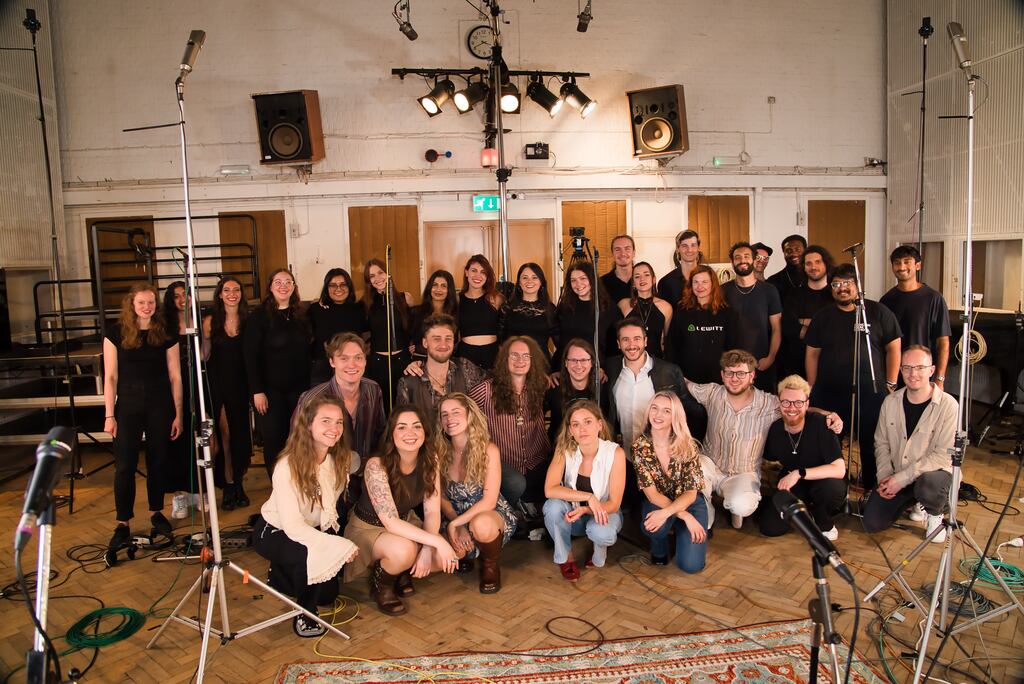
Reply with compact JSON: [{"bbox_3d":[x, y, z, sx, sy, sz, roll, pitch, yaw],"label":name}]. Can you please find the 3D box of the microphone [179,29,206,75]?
[{"bbox_3d":[-1.266,-1.148,2.700,0.058,0.200,0.058,9,-12,-6],"label":"microphone"}]

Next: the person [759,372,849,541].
[{"bbox_3d":[1.746,0.660,4.120,0.550,0.960,0.650,0,6,15],"label":"person"}]

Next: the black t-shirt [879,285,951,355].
[{"bbox_3d":[2.844,-0.067,4.850,0.530,0.660,0.300,2,7,25],"label":"black t-shirt"}]

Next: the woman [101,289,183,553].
[{"bbox_3d":[-2.248,0.466,4.156,0.480,1.640,0.360,-4,7,-19],"label":"woman"}]

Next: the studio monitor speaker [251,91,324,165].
[{"bbox_3d":[-2.645,-2.560,8.155,0.610,0.787,0.510,0,21,4],"label":"studio monitor speaker"}]

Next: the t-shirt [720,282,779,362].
[{"bbox_3d":[1.748,-0.122,5.070,0.520,0.680,0.270,0,6,18],"label":"t-shirt"}]

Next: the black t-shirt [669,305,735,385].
[{"bbox_3d":[1.262,0.037,4.550,0.490,0.600,0.280,-1,7,6],"label":"black t-shirt"}]

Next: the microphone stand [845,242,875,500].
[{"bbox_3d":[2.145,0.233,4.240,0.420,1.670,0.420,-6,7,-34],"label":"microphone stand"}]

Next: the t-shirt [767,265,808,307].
[{"bbox_3d":[2.287,-0.305,5.550,0.500,0.670,0.270,0,6,18],"label":"t-shirt"}]

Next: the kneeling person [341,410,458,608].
[{"bbox_3d":[-0.565,0.803,3.460,0.520,0.940,0.650,-5,7,-30],"label":"kneeling person"}]

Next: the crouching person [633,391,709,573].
[{"bbox_3d":[0.906,0.747,3.904,0.440,0.970,0.620,0,7,12],"label":"crouching person"}]

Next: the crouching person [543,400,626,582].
[{"bbox_3d":[0.406,0.785,3.826,0.460,0.940,0.600,-1,7,5],"label":"crouching person"}]

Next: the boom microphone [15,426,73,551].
[{"bbox_3d":[-0.705,0.214,1.028,0.053,0.053,0.235,22,28,-29],"label":"boom microphone"}]

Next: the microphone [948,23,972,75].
[{"bbox_3d":[1.658,-1.095,2.530,0.060,0.200,0.060,3,-15,-30],"label":"microphone"}]

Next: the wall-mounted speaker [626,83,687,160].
[{"bbox_3d":[1.838,-2.757,8.560,0.610,0.785,0.510,-2,17,23],"label":"wall-mounted speaker"}]

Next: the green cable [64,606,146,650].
[{"bbox_3d":[-1.944,1.365,3.275,0.360,0.045,0.370,-1,7,6],"label":"green cable"}]

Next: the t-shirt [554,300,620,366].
[{"bbox_3d":[0.484,-0.010,4.620,0.460,0.570,0.280,-1,6,3],"label":"t-shirt"}]

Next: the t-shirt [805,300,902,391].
[{"bbox_3d":[2.250,0.030,4.500,0.610,0.610,0.360,1,7,18],"label":"t-shirt"}]

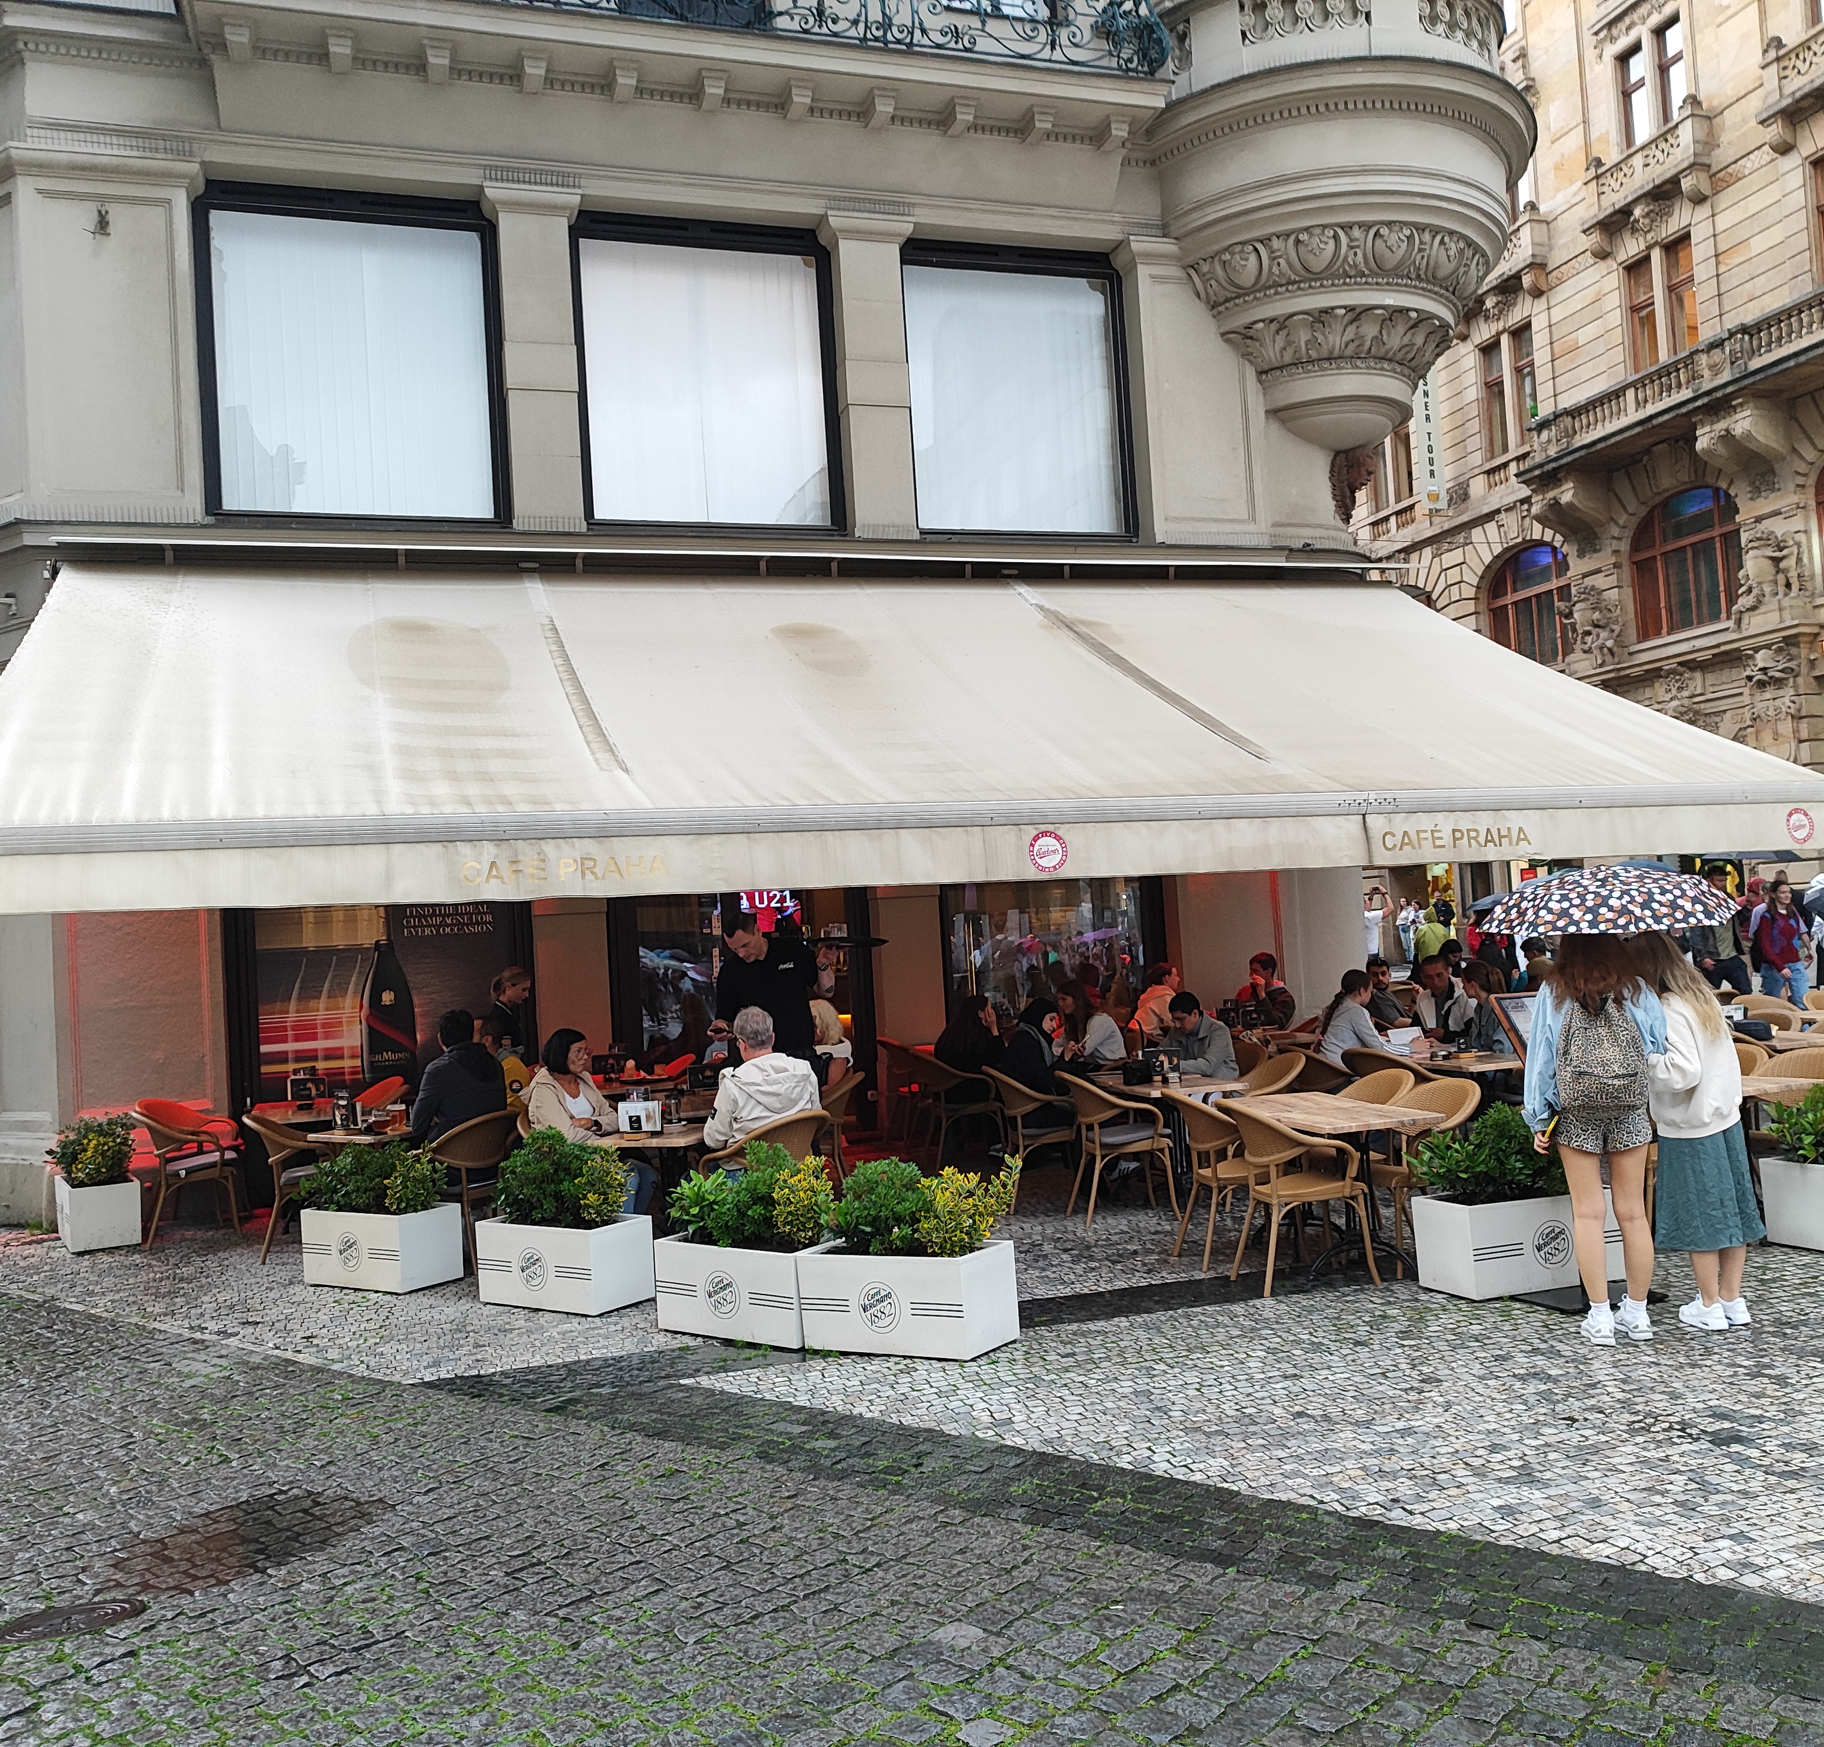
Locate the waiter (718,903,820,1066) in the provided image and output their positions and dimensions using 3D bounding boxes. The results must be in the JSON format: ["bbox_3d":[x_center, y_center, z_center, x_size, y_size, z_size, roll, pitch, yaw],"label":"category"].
[{"bbox_3d":[-0.739,1.123,8.668,0.586,1.818,0.455,-4,-2,16],"label":"waiter"}]

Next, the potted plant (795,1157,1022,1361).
[{"bbox_3d":[-0.033,1.588,6.709,0.808,0.717,0.414,-5,-2,26],"label":"potted plant"}]

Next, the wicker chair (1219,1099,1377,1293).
[{"bbox_3d":[1.772,1.475,7.493,0.600,0.840,0.570,-3,-2,-10],"label":"wicker chair"}]

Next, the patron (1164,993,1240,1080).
[{"bbox_3d":[1.944,1.428,10.944,0.800,1.240,0.550,-3,-2,-20],"label":"patron"}]

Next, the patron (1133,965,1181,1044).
[{"bbox_3d":[2.039,1.408,12.453,0.750,1.330,0.480,-3,-2,-18],"label":"patron"}]

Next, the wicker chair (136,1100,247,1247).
[{"bbox_3d":[-4.766,1.960,10.582,0.610,0.850,0.580,-2,-2,-25],"label":"wicker chair"}]

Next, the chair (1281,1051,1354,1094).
[{"bbox_3d":[2.845,1.573,10.851,0.600,0.840,0.570,-3,-2,-18],"label":"chair"}]

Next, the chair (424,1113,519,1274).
[{"bbox_3d":[-2.463,1.719,8.834,0.626,0.848,0.576,-4,-2,20],"label":"chair"}]

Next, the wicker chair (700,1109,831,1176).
[{"bbox_3d":[-0.702,1.644,8.220,0.600,0.850,0.580,-5,-3,30],"label":"wicker chair"}]

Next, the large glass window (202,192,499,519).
[{"bbox_3d":[-4.309,-3.938,12.416,2.119,2.519,0.150,-3,-2,-18],"label":"large glass window"}]

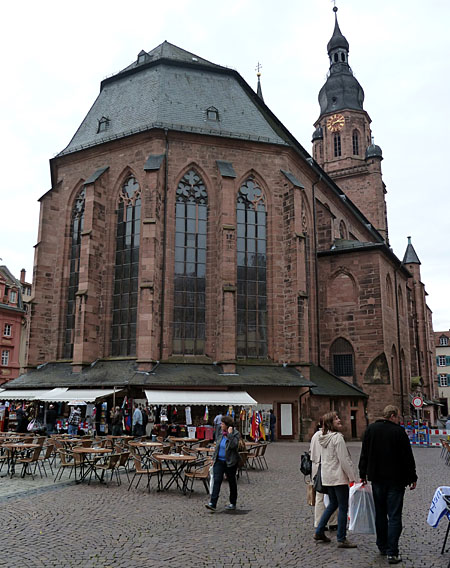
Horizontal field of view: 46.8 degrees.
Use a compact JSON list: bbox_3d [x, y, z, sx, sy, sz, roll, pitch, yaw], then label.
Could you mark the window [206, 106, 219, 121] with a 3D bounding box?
[{"bbox_3d":[-0.917,-11.572,35.679,0.830,1.050,0.500,3,-13,-15],"label":"window"}]

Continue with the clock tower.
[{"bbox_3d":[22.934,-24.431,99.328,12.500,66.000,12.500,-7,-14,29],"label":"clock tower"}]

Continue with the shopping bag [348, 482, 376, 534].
[{"bbox_3d":[1.700,2.766,6.428,0.350,0.587,0.180,0,-14,0],"label":"shopping bag"}]

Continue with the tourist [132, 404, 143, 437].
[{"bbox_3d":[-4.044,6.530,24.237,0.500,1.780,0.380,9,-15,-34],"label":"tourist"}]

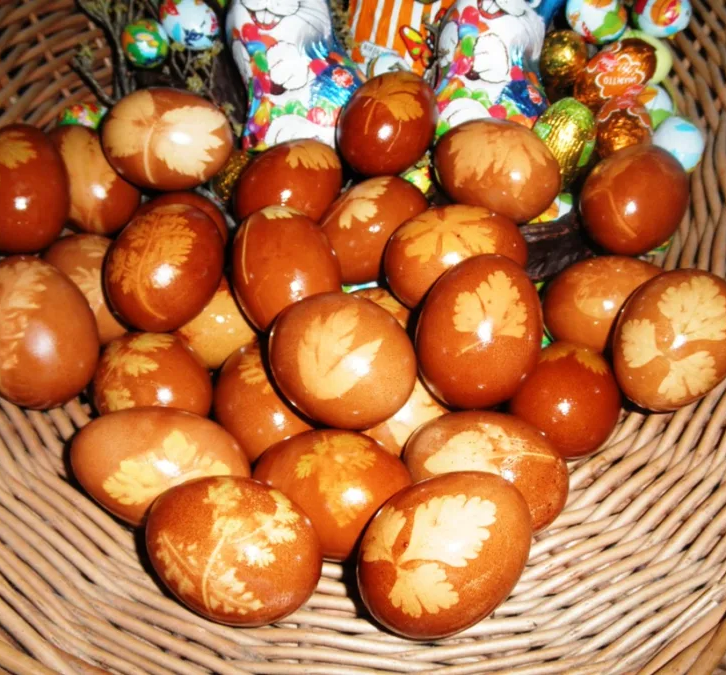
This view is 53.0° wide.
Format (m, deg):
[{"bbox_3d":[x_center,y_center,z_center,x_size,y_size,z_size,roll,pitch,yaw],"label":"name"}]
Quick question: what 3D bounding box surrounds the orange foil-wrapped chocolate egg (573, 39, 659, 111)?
[{"bbox_3d":[0.130,-0.135,0.376,0.043,0.029,0.029,-30,37,26],"label":"orange foil-wrapped chocolate egg"}]

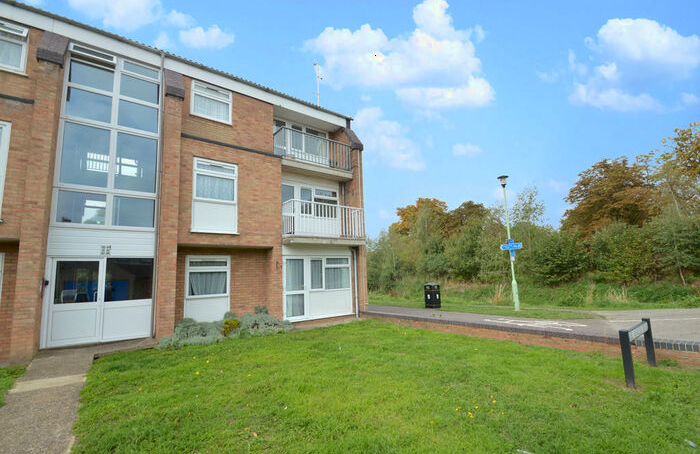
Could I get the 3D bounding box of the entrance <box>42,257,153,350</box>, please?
[{"bbox_3d":[-5.855,1.726,6.921,1.964,1.999,0.150,4,-9,-38],"label":"entrance"}]

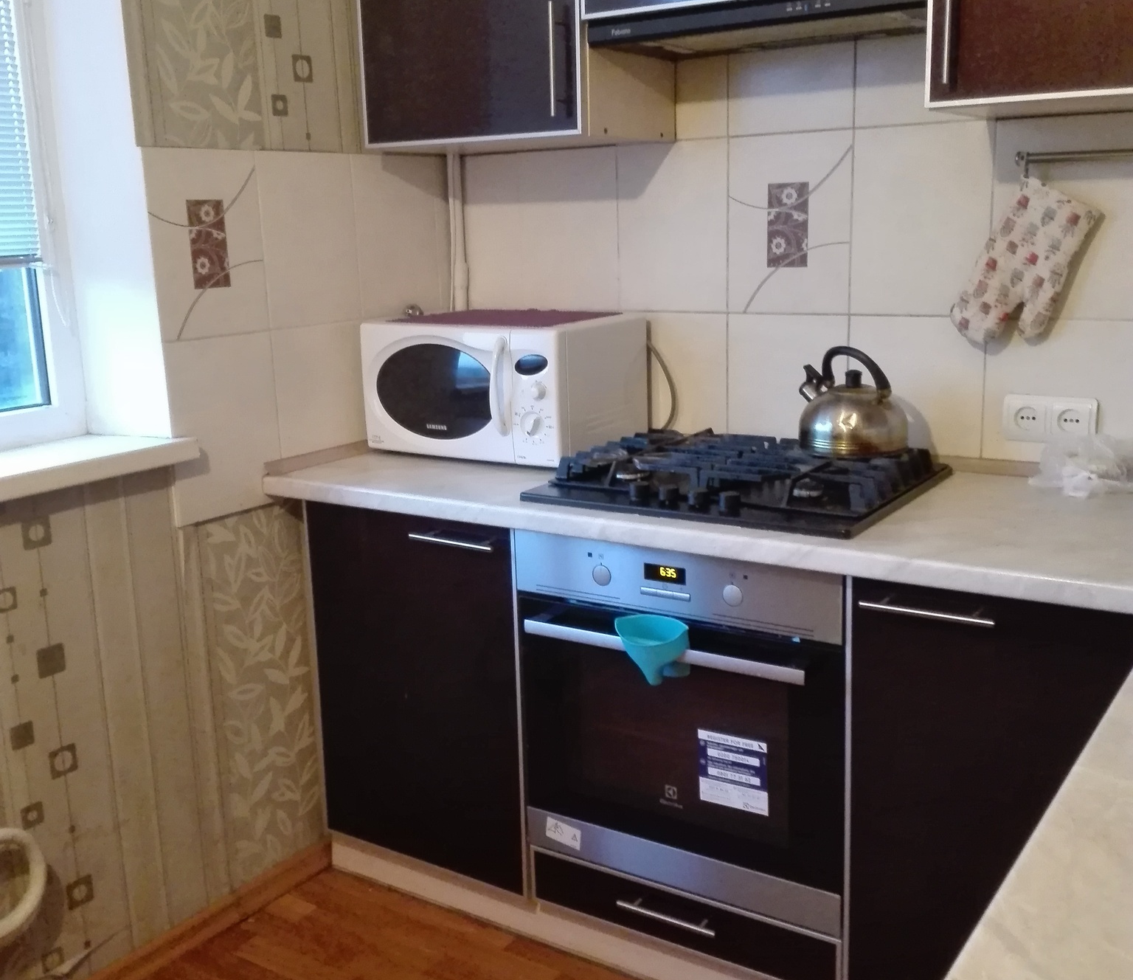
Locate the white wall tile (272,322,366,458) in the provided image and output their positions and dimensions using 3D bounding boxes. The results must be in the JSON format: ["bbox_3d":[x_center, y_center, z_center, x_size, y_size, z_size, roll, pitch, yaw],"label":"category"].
[{"bbox_3d":[-0.507,-0.189,2.451,0.010,0.310,0.250,7,15,35],"label":"white wall tile"}]

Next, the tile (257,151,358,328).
[{"bbox_3d":[-0.517,-0.505,2.380,0.010,0.334,0.250,7,15,35],"label":"tile"}]

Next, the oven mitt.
[{"bbox_3d":[0.776,-0.368,1.999,0.165,0.275,0.040,35,28,22],"label":"oven mitt"}]

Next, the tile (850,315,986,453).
[{"bbox_3d":[0.644,-0.178,2.180,0.250,0.285,0.010,6,15,32],"label":"tile"}]

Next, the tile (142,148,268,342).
[{"bbox_3d":[-0.646,-0.445,2.131,0.010,0.333,0.253,6,15,32],"label":"tile"}]

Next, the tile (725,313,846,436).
[{"bbox_3d":[0.436,-0.191,2.325,0.250,0.310,0.010,6,15,33],"label":"tile"}]

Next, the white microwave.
[{"bbox_3d":[-0.127,-0.210,2.436,0.490,0.274,0.350,7,15,34],"label":"white microwave"}]

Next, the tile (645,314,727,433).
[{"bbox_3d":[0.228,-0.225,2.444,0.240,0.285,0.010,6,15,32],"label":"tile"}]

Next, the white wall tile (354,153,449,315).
[{"bbox_3d":[-0.371,-0.554,2.580,0.010,0.334,0.250,7,15,35],"label":"white wall tile"}]

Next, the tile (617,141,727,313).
[{"bbox_3d":[0.216,-0.530,2.390,0.250,0.334,0.010,6,15,33],"label":"tile"}]

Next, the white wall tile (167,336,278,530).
[{"bbox_3d":[-0.636,-0.120,2.204,0.010,0.332,0.253,6,15,32],"label":"white wall tile"}]

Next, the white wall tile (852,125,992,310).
[{"bbox_3d":[0.635,-0.480,2.112,0.250,0.332,0.010,6,15,32],"label":"white wall tile"}]

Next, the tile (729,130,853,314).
[{"bbox_3d":[0.426,-0.506,2.254,0.250,0.334,0.010,6,15,33],"label":"tile"}]

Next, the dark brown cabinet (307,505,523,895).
[{"bbox_3d":[-0.141,0.327,2.457,0.497,0.710,0.560,6,15,32],"label":"dark brown cabinet"}]

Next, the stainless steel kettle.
[{"bbox_3d":[0.506,-0.167,2.101,0.207,0.187,0.190,9,17,41],"label":"stainless steel kettle"}]

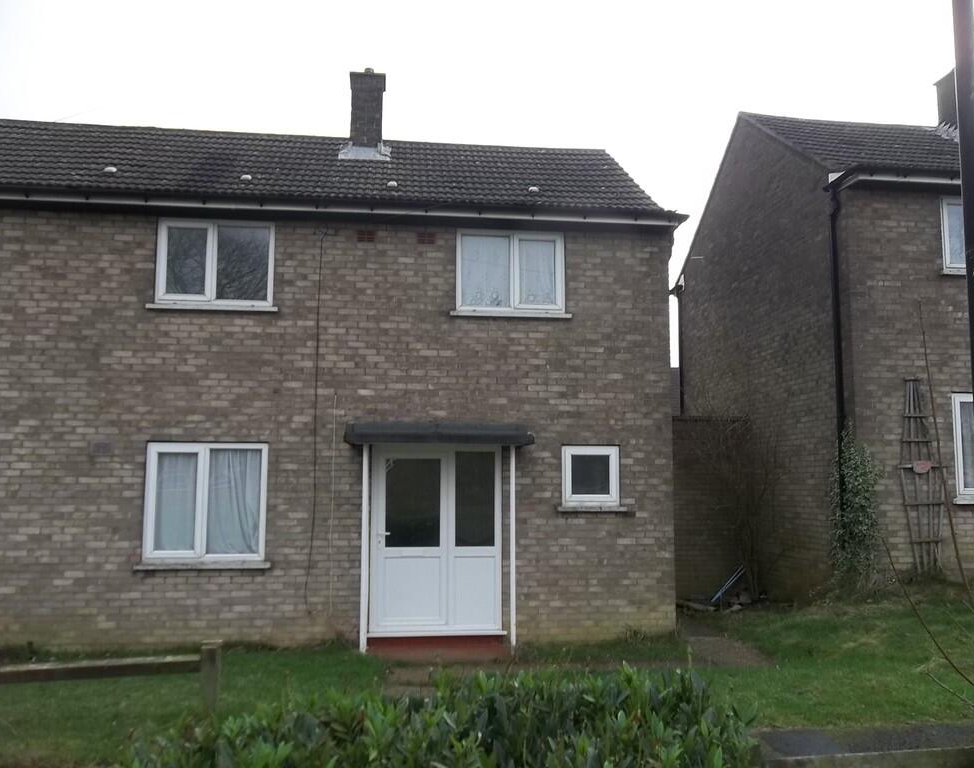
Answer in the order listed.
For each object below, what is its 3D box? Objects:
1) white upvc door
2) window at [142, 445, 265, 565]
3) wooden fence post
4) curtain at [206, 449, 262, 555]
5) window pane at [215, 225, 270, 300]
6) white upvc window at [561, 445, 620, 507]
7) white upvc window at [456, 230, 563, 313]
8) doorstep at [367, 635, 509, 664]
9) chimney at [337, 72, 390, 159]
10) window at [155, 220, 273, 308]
[{"bbox_3d":[-0.562,1.732,8.940,1.454,2.091,0.110,1,-5,-5],"label":"white upvc door"},{"bbox_3d":[-3.064,1.296,8.761,1.291,1.275,0.100,1,-5,-5],"label":"window"},{"bbox_3d":[-2.018,2.154,5.840,0.104,0.514,0.120,1,-5,-5],"label":"wooden fence post"},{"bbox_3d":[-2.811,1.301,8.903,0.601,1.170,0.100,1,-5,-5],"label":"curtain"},{"bbox_3d":[-2.756,-1.365,9.035,0.579,0.861,0.050,1,-5,-5],"label":"window pane"},{"bbox_3d":[1.186,1.051,9.146,0.656,0.679,0.100,1,-5,-5],"label":"white upvc window"},{"bbox_3d":[0.281,-1.284,9.281,1.248,0.958,0.100,1,-5,-5],"label":"white upvc window"},{"bbox_3d":[-0.533,2.829,8.515,1.490,0.138,0.540,1,-5,-5],"label":"doorstep"},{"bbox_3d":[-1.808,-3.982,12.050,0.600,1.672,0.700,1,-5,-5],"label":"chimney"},{"bbox_3d":[-3.043,-1.350,9.004,1.274,0.967,0.100,1,-5,-5],"label":"window"}]

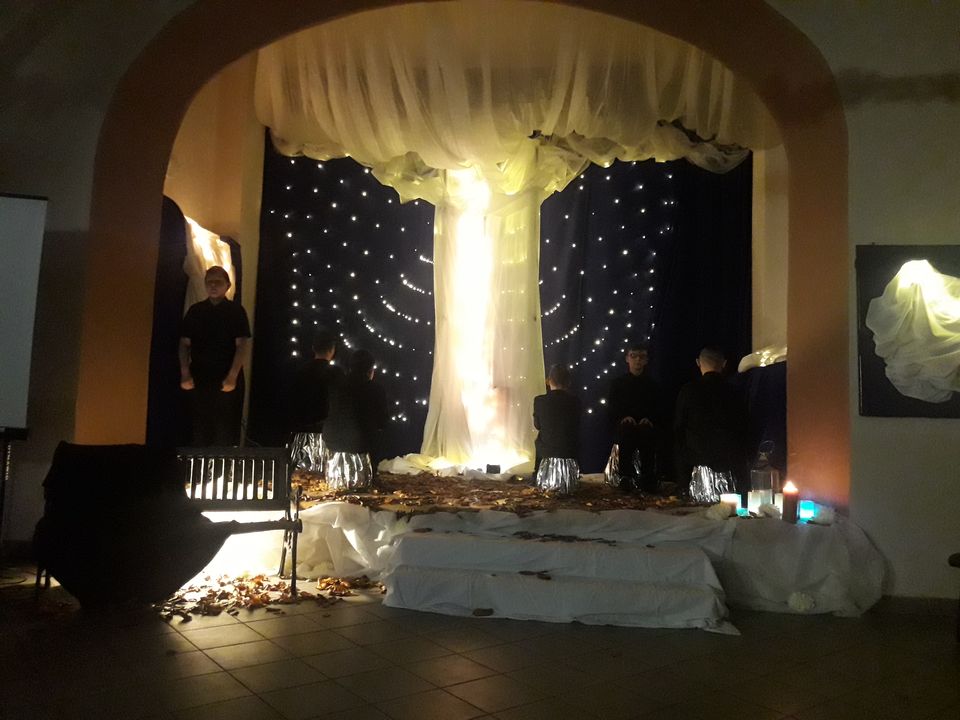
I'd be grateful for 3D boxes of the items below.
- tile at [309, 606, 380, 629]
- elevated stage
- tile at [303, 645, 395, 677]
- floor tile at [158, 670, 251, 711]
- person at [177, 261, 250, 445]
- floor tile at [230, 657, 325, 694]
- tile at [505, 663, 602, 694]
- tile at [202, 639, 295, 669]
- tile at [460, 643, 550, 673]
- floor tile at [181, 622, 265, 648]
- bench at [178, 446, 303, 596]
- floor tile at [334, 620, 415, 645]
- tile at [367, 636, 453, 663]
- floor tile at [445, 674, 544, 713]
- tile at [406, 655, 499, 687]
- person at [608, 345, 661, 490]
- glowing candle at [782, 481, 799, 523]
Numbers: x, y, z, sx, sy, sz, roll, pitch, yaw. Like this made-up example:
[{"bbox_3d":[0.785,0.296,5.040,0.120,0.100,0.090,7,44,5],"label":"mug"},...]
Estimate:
[{"bbox_3d":[-0.705,1.335,4.007,0.307,0.010,0.307,5,-4,-38],"label":"tile"},{"bbox_3d":[0.164,1.210,5.617,4.493,0.499,2.902,2,-4,7],"label":"elevated stage"},{"bbox_3d":[-0.567,1.298,3.324,0.307,0.010,0.307,5,-4,-38],"label":"tile"},{"bbox_3d":[-1.049,1.240,2.907,0.310,0.010,0.310,5,-5,-38],"label":"floor tile"},{"bbox_3d":[-2.065,0.084,5.981,0.550,1.639,0.300,2,-4,-6],"label":"person"},{"bbox_3d":[-0.812,1.278,3.133,0.307,0.010,0.307,5,-4,-38],"label":"floor tile"},{"bbox_3d":[0.309,1.321,3.215,0.307,0.010,0.307,5,-4,-38],"label":"tile"},{"bbox_3d":[-0.994,1.270,3.341,0.310,0.010,0.310,5,-5,-38],"label":"tile"},{"bbox_3d":[0.117,1.330,3.461,0.307,0.010,0.307,5,-4,-38],"label":"tile"},{"bbox_3d":[-1.184,1.280,3.585,0.310,0.010,0.310,5,-5,-38],"label":"floor tile"},{"bbox_3d":[-1.735,0.904,4.431,1.308,0.812,0.620,3,-4,-17],"label":"bench"},{"bbox_3d":[-0.504,1.313,3.719,0.310,0.010,0.310,5,-5,-38],"label":"floor tile"},{"bbox_3d":[-0.314,1.303,3.474,0.310,0.010,0.310,5,-5,-38],"label":"tile"},{"bbox_3d":[0.065,1.284,2.984,0.310,0.010,0.310,5,-5,-38],"label":"floor tile"},{"bbox_3d":[-0.129,1.310,3.270,0.307,0.010,0.307,5,-4,-38],"label":"tile"},{"bbox_3d":[1.269,0.449,6.418,0.397,1.195,0.680,1,-4,9],"label":"person"},{"bbox_3d":[1.846,0.839,4.614,0.089,0.233,0.089,2,-4,7],"label":"glowing candle"}]

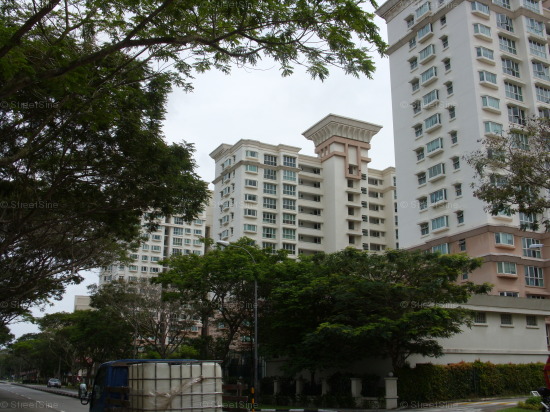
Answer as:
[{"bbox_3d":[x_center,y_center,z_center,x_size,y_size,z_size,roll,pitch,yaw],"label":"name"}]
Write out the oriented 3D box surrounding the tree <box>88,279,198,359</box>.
[{"bbox_3d":[-12.291,12.186,55.811,9.600,10.640,9.400,0,-16,0],"label":"tree"}]

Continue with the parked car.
[{"bbox_3d":[-33.597,26.959,91.661,1.750,1.470,4.350,7,-18,-25],"label":"parked car"}]

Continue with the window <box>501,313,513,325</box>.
[{"bbox_3d":[18.927,9.214,49.341,1.220,0.900,0.150,8,-18,-28],"label":"window"}]

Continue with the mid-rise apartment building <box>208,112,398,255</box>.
[{"bbox_3d":[11.868,10.147,129.906,49.000,53.800,21.000,8,-17,-25],"label":"mid-rise apartment building"}]

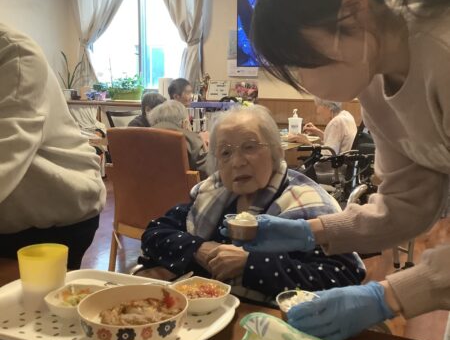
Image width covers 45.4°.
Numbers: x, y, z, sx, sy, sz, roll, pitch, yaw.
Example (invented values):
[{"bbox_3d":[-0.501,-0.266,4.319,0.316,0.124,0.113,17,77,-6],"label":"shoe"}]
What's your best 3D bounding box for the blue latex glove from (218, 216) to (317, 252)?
[{"bbox_3d":[0.077,0.118,0.980,0.170,0.070,0.095,1,9,2],"label":"blue latex glove"}]

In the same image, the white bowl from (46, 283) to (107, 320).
[{"bbox_3d":[-0.233,0.203,0.845,0.098,0.038,0.098,4,10,23],"label":"white bowl"}]

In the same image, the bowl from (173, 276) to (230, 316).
[{"bbox_3d":[-0.038,0.203,0.857,0.097,0.038,0.097,4,10,23],"label":"bowl"}]

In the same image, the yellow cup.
[{"bbox_3d":[-0.295,0.173,0.874,0.080,0.086,0.080,0,9,0],"label":"yellow cup"}]

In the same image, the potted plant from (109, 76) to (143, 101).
[{"bbox_3d":[-1.120,-0.929,6.050,0.340,0.270,0.200,5,9,23],"label":"potted plant"}]

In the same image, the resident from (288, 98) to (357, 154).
[{"bbox_3d":[0.733,-0.044,4.000,0.700,1.060,0.460,5,9,23],"label":"resident"}]

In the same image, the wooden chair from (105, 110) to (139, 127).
[{"bbox_3d":[-0.728,-0.077,4.800,0.520,0.860,0.480,5,9,23],"label":"wooden chair"}]

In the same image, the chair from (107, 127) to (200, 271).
[{"bbox_3d":[-0.237,0.205,2.787,0.550,0.850,0.570,5,10,28],"label":"chair"}]

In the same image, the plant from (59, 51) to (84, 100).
[{"bbox_3d":[-1.941,-1.195,6.795,0.280,0.600,0.260,4,10,23],"label":"plant"}]

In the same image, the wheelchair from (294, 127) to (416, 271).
[{"bbox_3d":[0.771,0.172,3.150,0.850,0.900,0.580,-5,10,-35],"label":"wheelchair"}]

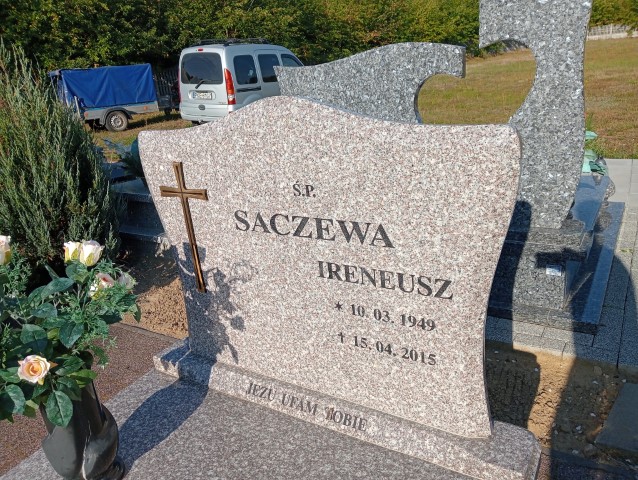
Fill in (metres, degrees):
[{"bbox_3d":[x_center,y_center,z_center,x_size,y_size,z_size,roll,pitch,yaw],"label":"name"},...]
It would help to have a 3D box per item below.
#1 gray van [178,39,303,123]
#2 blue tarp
[{"bbox_3d":[-1.352,-3.680,12.293,1.690,1.880,4.030,9,23,33],"label":"gray van"},{"bbox_3d":[-5.512,-3.918,13.251,2.214,0.942,1.253,-18,24,-35],"label":"blue tarp"}]

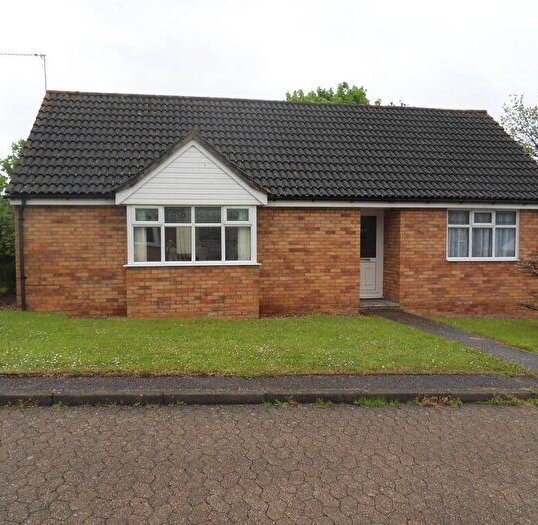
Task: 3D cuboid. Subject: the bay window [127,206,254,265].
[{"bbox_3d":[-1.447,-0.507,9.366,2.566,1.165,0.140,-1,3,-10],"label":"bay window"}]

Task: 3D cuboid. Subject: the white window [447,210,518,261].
[{"bbox_3d":[4.916,-0.609,11.106,1.816,1.188,0.110,-1,3,-10],"label":"white window"}]

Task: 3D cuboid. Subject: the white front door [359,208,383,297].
[{"bbox_3d":[2.287,-0.188,11.562,0.910,2.117,0.080,-1,3,-10],"label":"white front door"}]

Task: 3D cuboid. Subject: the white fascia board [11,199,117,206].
[{"bbox_3d":[-3.977,-1.173,9.423,1.942,0.135,0.030,-1,3,-10],"label":"white fascia board"}]

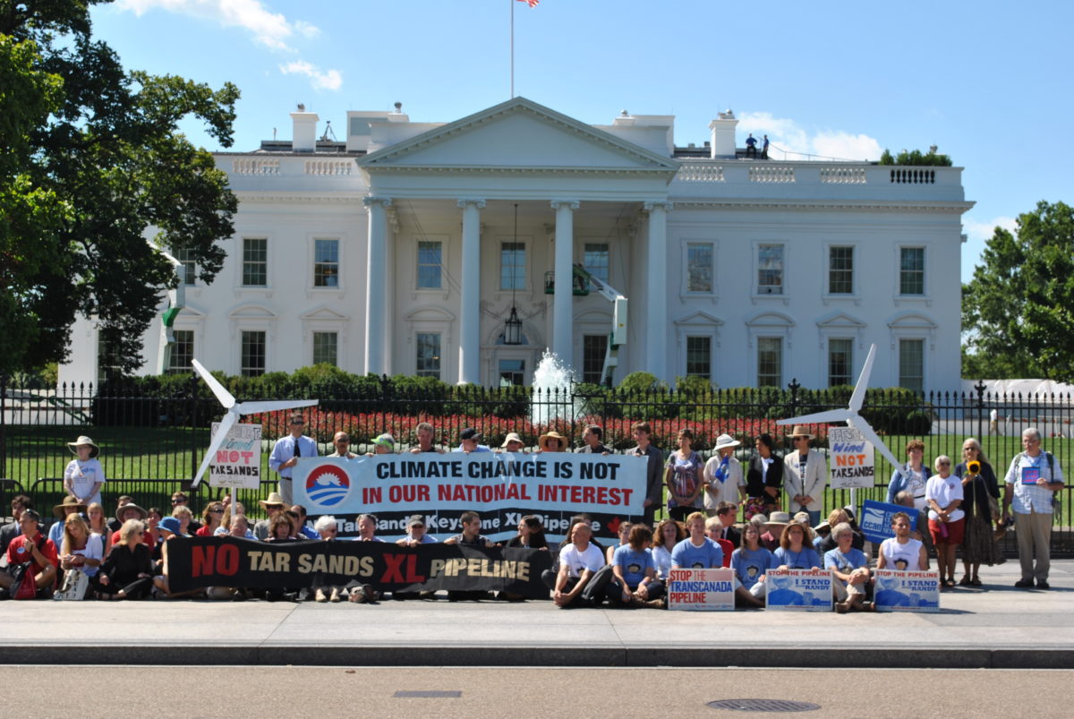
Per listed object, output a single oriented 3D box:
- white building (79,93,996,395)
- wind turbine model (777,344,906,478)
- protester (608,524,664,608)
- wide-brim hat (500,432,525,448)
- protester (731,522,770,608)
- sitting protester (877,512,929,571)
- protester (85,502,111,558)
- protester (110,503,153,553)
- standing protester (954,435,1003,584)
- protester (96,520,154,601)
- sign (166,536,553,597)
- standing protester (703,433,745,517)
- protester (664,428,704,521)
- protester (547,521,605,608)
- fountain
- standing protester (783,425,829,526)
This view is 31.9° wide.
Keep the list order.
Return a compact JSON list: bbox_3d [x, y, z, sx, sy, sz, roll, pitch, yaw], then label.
[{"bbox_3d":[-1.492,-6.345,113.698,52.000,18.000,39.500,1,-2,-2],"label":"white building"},{"bbox_3d":[3.369,0.574,20.800,1.425,1.484,0.250,1,-3,-2],"label":"wind turbine model"},{"bbox_3d":[1.000,2.085,19.200,0.630,0.819,0.720,1,-2,-3],"label":"protester"},{"bbox_3d":[-0.294,0.966,22.500,0.295,0.170,0.320,1,-2,-3],"label":"wide-brim hat"},{"bbox_3d":[2.184,2.081,19.250,0.550,0.839,0.750,1,-2,0],"label":"protester"},{"bbox_3d":[3.750,2.032,19.250,0.620,0.951,0.750,1,-2,3],"label":"sitting protester"},{"bbox_3d":[-4.633,1.937,19.778,0.550,0.855,0.750,1,-3,-3],"label":"protester"},{"bbox_3d":[-4.376,2.027,20.364,0.580,0.890,0.750,1,-2,-5],"label":"protester"},{"bbox_3d":[5.010,1.722,21.300,0.550,1.672,0.420,0,-2,11],"label":"standing protester"},{"bbox_3d":[-4.269,2.057,19.568,0.600,0.803,0.700,1,-3,-10],"label":"protester"},{"bbox_3d":[-1.823,2.136,19.400,3.986,0.637,0.150,1,-2,0],"label":"sign"},{"bbox_3d":[2.249,1.744,22.638,0.490,1.690,0.380,1,-3,-5],"label":"standing protester"},{"bbox_3d":[1.777,1.711,22.639,0.480,1.748,0.340,0,-3,5],"label":"protester"},{"bbox_3d":[0.410,2.076,19.218,0.580,0.828,0.720,0,-3,12],"label":"protester"},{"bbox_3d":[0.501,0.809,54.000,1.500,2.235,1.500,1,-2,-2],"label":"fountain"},{"bbox_3d":[3.217,1.699,22.640,0.550,1.795,0.380,0,-3,5],"label":"standing protester"}]

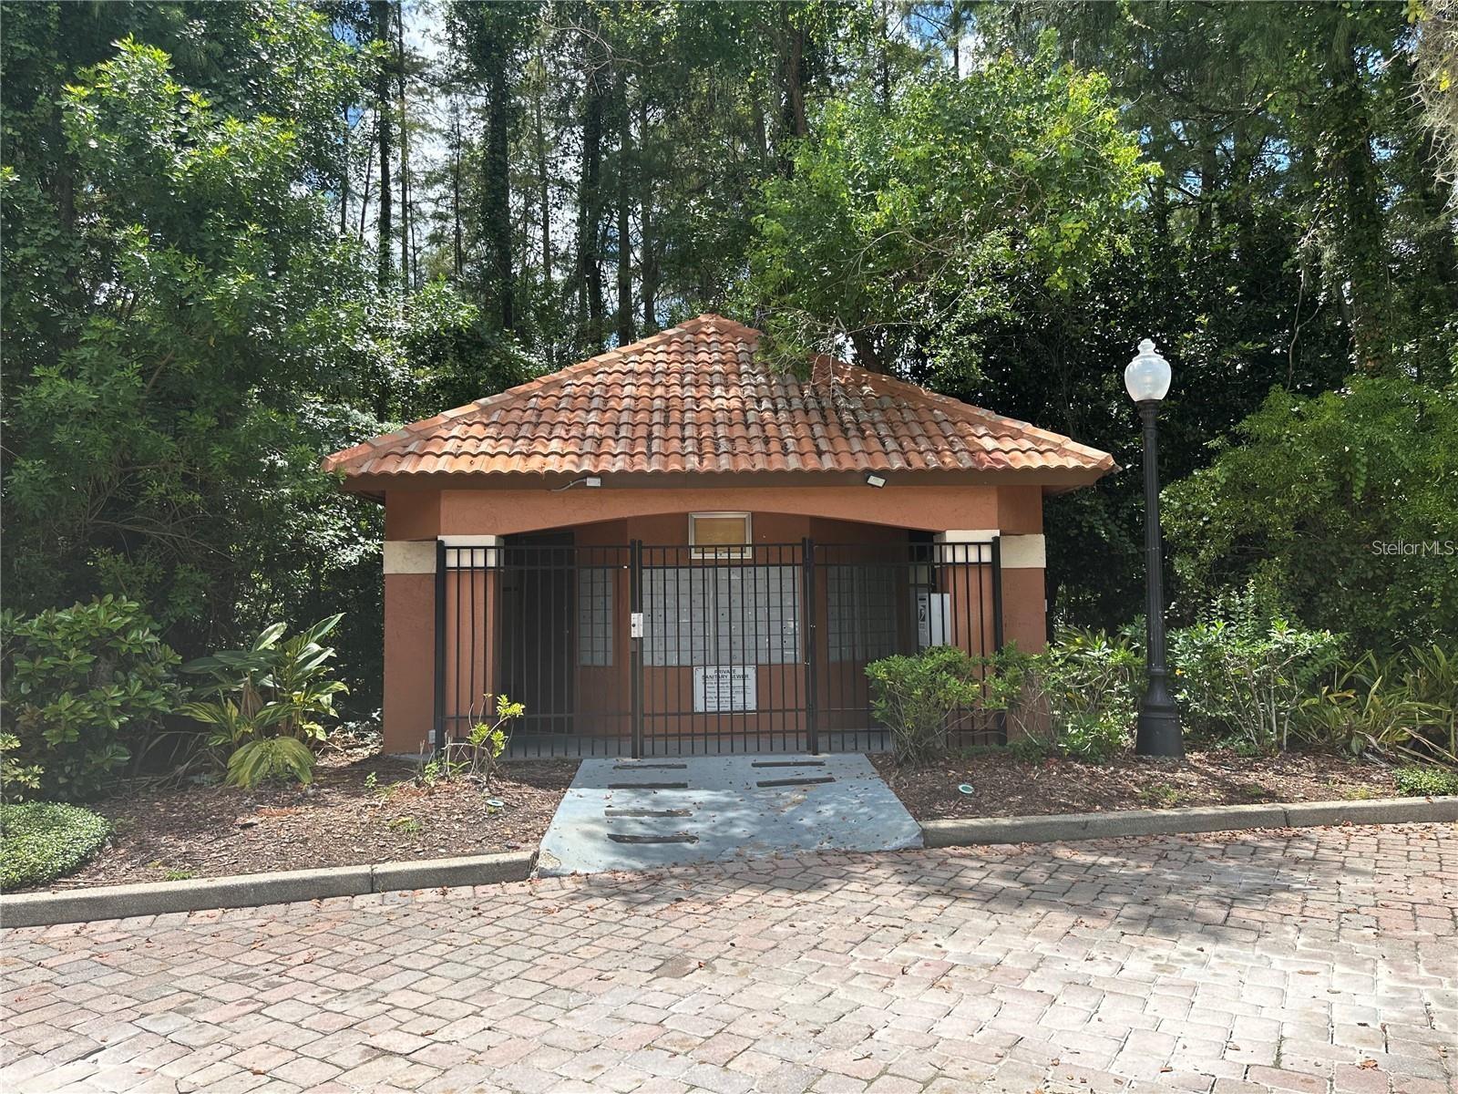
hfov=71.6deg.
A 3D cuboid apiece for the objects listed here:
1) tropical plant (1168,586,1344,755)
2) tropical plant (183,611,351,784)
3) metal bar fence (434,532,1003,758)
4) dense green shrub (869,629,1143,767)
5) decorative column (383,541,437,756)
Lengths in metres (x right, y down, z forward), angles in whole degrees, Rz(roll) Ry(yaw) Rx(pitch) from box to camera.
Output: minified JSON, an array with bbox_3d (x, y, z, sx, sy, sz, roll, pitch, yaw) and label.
[{"bbox_3d":[4.876,1.159,9.351,1.580,1.464,1.200,-1,-5,-3],"label":"tropical plant"},{"bbox_3d":[-3.910,1.283,8.501,1.320,1.400,1.150,-1,-5,-3],"label":"tropical plant"},{"bbox_3d":[-0.061,0.880,9.022,5.086,1.912,0.120,-1,-5,-3],"label":"metal bar fence"},{"bbox_3d":[2.389,1.307,8.681,2.382,1.114,1.000,-1,-5,-3],"label":"dense green shrub"},{"bbox_3d":[-2.970,0.946,9.600,0.501,1.982,0.480,-1,-5,-3],"label":"decorative column"}]

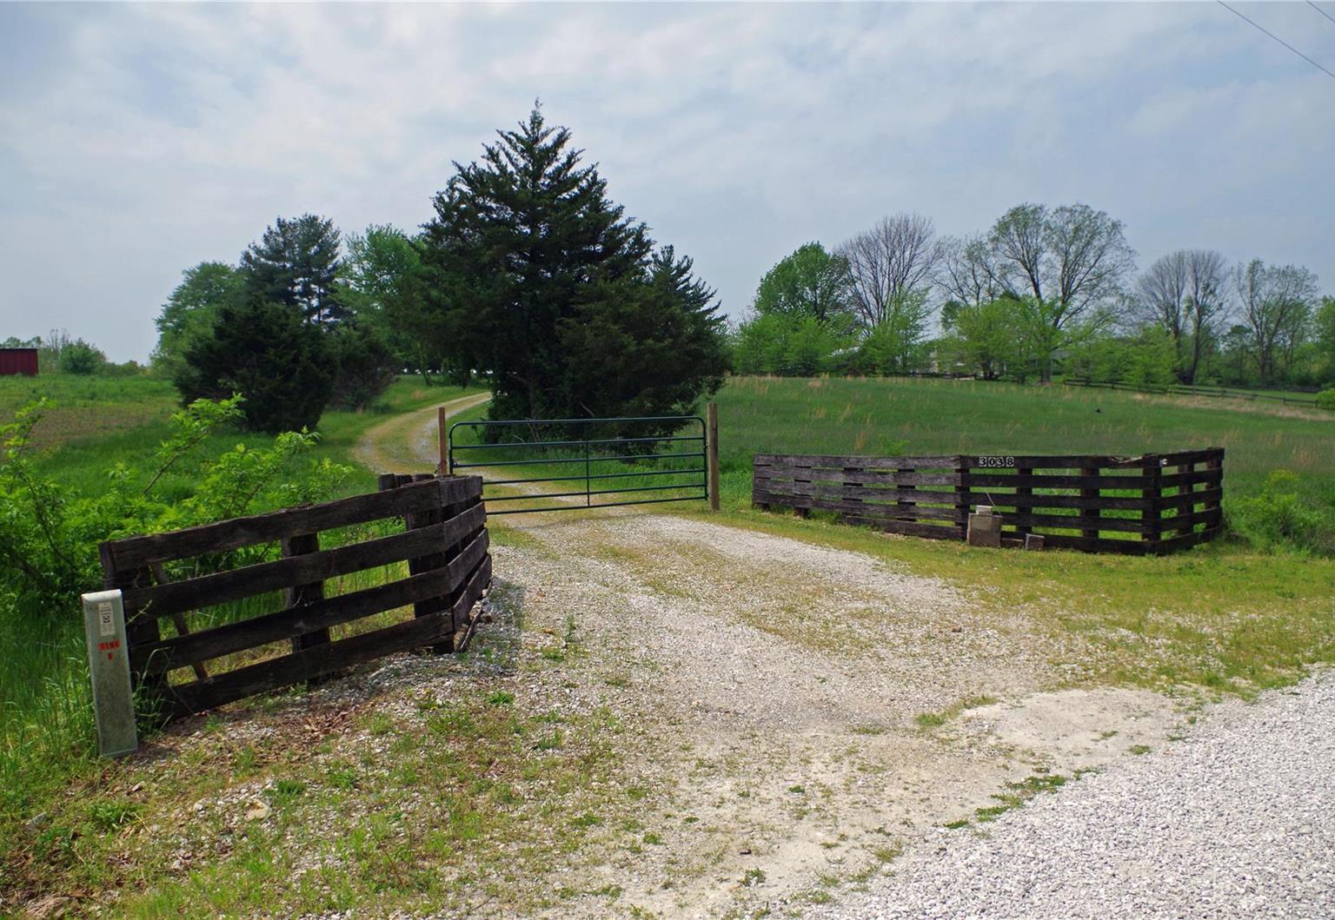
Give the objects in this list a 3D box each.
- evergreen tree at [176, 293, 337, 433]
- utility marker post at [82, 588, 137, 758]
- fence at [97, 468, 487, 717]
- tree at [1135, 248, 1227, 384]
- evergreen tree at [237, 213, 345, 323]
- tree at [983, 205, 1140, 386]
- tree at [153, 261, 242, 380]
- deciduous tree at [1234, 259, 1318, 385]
[{"bbox_3d":[-12.430,-2.929,31.500,4.486,4.096,4.261,-4,6,-21],"label":"evergreen tree"},{"bbox_3d":[-2.394,0.905,4.462,0.150,0.700,0.100,-7,7,-33],"label":"utility marker post"},{"bbox_3d":[-1.621,0.642,6.527,1.106,0.980,3.472,1,6,22],"label":"fence"},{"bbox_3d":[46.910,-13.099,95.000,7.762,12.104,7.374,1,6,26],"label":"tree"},{"bbox_3d":[-26.652,-11.518,74.000,6.970,11.686,6.621,-3,6,-20],"label":"evergreen tree"},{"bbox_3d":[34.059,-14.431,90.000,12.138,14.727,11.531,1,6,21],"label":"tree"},{"bbox_3d":[-32.358,-9.627,72.000,5.847,8.051,5.555,-4,6,-24],"label":"tree"},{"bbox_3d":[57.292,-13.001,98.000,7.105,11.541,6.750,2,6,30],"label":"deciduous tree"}]

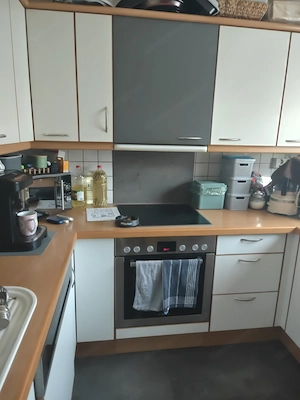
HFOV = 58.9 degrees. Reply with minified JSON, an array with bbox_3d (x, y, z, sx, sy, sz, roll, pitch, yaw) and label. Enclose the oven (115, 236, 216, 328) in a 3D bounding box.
[{"bbox_3d":[0.060,0.447,1.839,0.594,0.585,0.565,0,13,-8],"label":"oven"}]

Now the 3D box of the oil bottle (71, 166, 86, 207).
[{"bbox_3d":[-0.516,-0.097,1.905,0.100,0.300,0.100,0,13,-8],"label":"oil bottle"}]

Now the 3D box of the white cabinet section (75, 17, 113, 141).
[{"bbox_3d":[-0.327,-0.697,1.646,0.194,0.663,0.345,0,12,-8],"label":"white cabinet section"}]

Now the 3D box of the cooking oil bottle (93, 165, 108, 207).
[{"bbox_3d":[-0.362,-0.101,1.937,0.102,0.302,0.102,0,13,-8],"label":"cooking oil bottle"}]

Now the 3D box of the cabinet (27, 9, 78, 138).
[{"bbox_3d":[-0.551,-0.702,1.635,0.240,0.665,0.371,0,13,-8],"label":"cabinet"}]

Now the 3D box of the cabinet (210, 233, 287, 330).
[{"bbox_3d":[0.578,0.473,1.945,0.450,0.657,0.565,0,13,-8],"label":"cabinet"}]

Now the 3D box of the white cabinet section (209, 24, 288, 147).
[{"bbox_3d":[0.586,-0.702,1.774,0.443,0.663,0.345,0,12,-8],"label":"white cabinet section"}]

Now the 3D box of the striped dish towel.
[{"bbox_3d":[0.186,0.515,1.572,0.229,0.358,0.045,0,13,-8],"label":"striped dish towel"}]

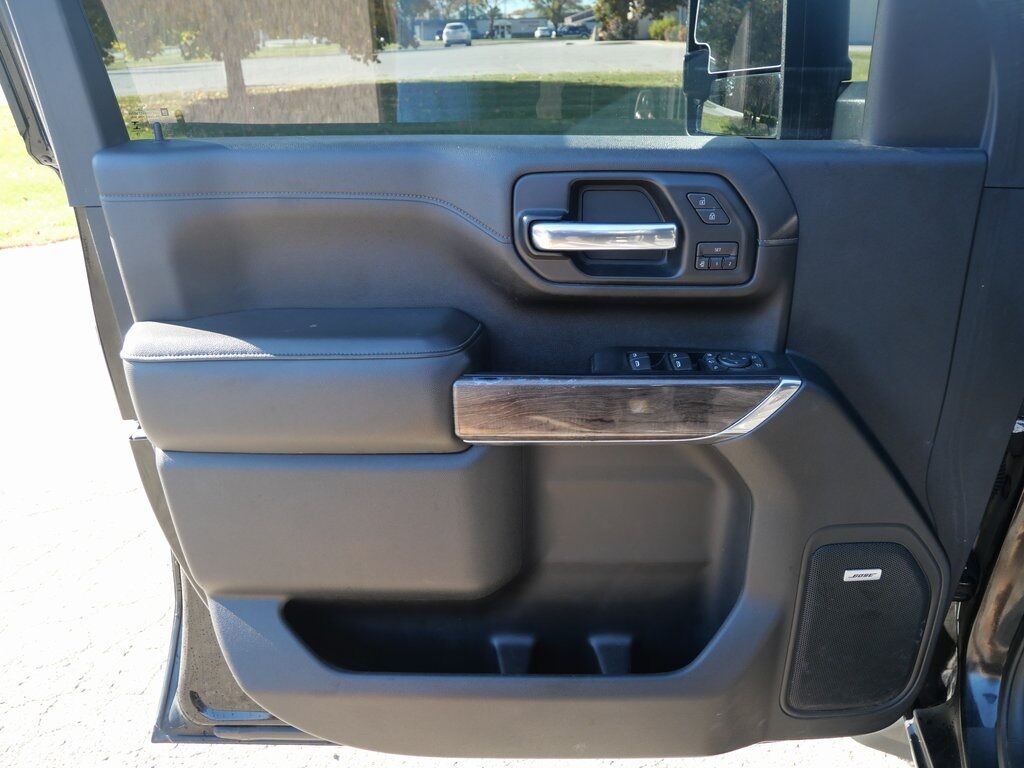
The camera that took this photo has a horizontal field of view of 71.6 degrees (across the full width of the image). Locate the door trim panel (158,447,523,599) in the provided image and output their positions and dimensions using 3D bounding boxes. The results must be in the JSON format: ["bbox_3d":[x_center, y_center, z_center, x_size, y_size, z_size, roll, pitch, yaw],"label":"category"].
[{"bbox_3d":[-0.181,0.147,0.824,0.387,0.195,0.082,0,27,0],"label":"door trim panel"}]

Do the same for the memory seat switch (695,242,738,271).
[{"bbox_3d":[0.222,-0.140,0.773,0.043,0.029,0.010,0,27,0],"label":"memory seat switch"}]

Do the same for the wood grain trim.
[{"bbox_3d":[0.112,0.023,0.772,0.350,0.073,0.030,0,27,0],"label":"wood grain trim"}]

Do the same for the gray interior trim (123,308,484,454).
[{"bbox_3d":[-0.205,-0.006,0.767,0.352,0.124,0.115,0,27,0],"label":"gray interior trim"}]

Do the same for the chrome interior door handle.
[{"bbox_3d":[0.095,-0.153,0.741,0.153,0.029,0.030,0,27,0],"label":"chrome interior door handle"}]

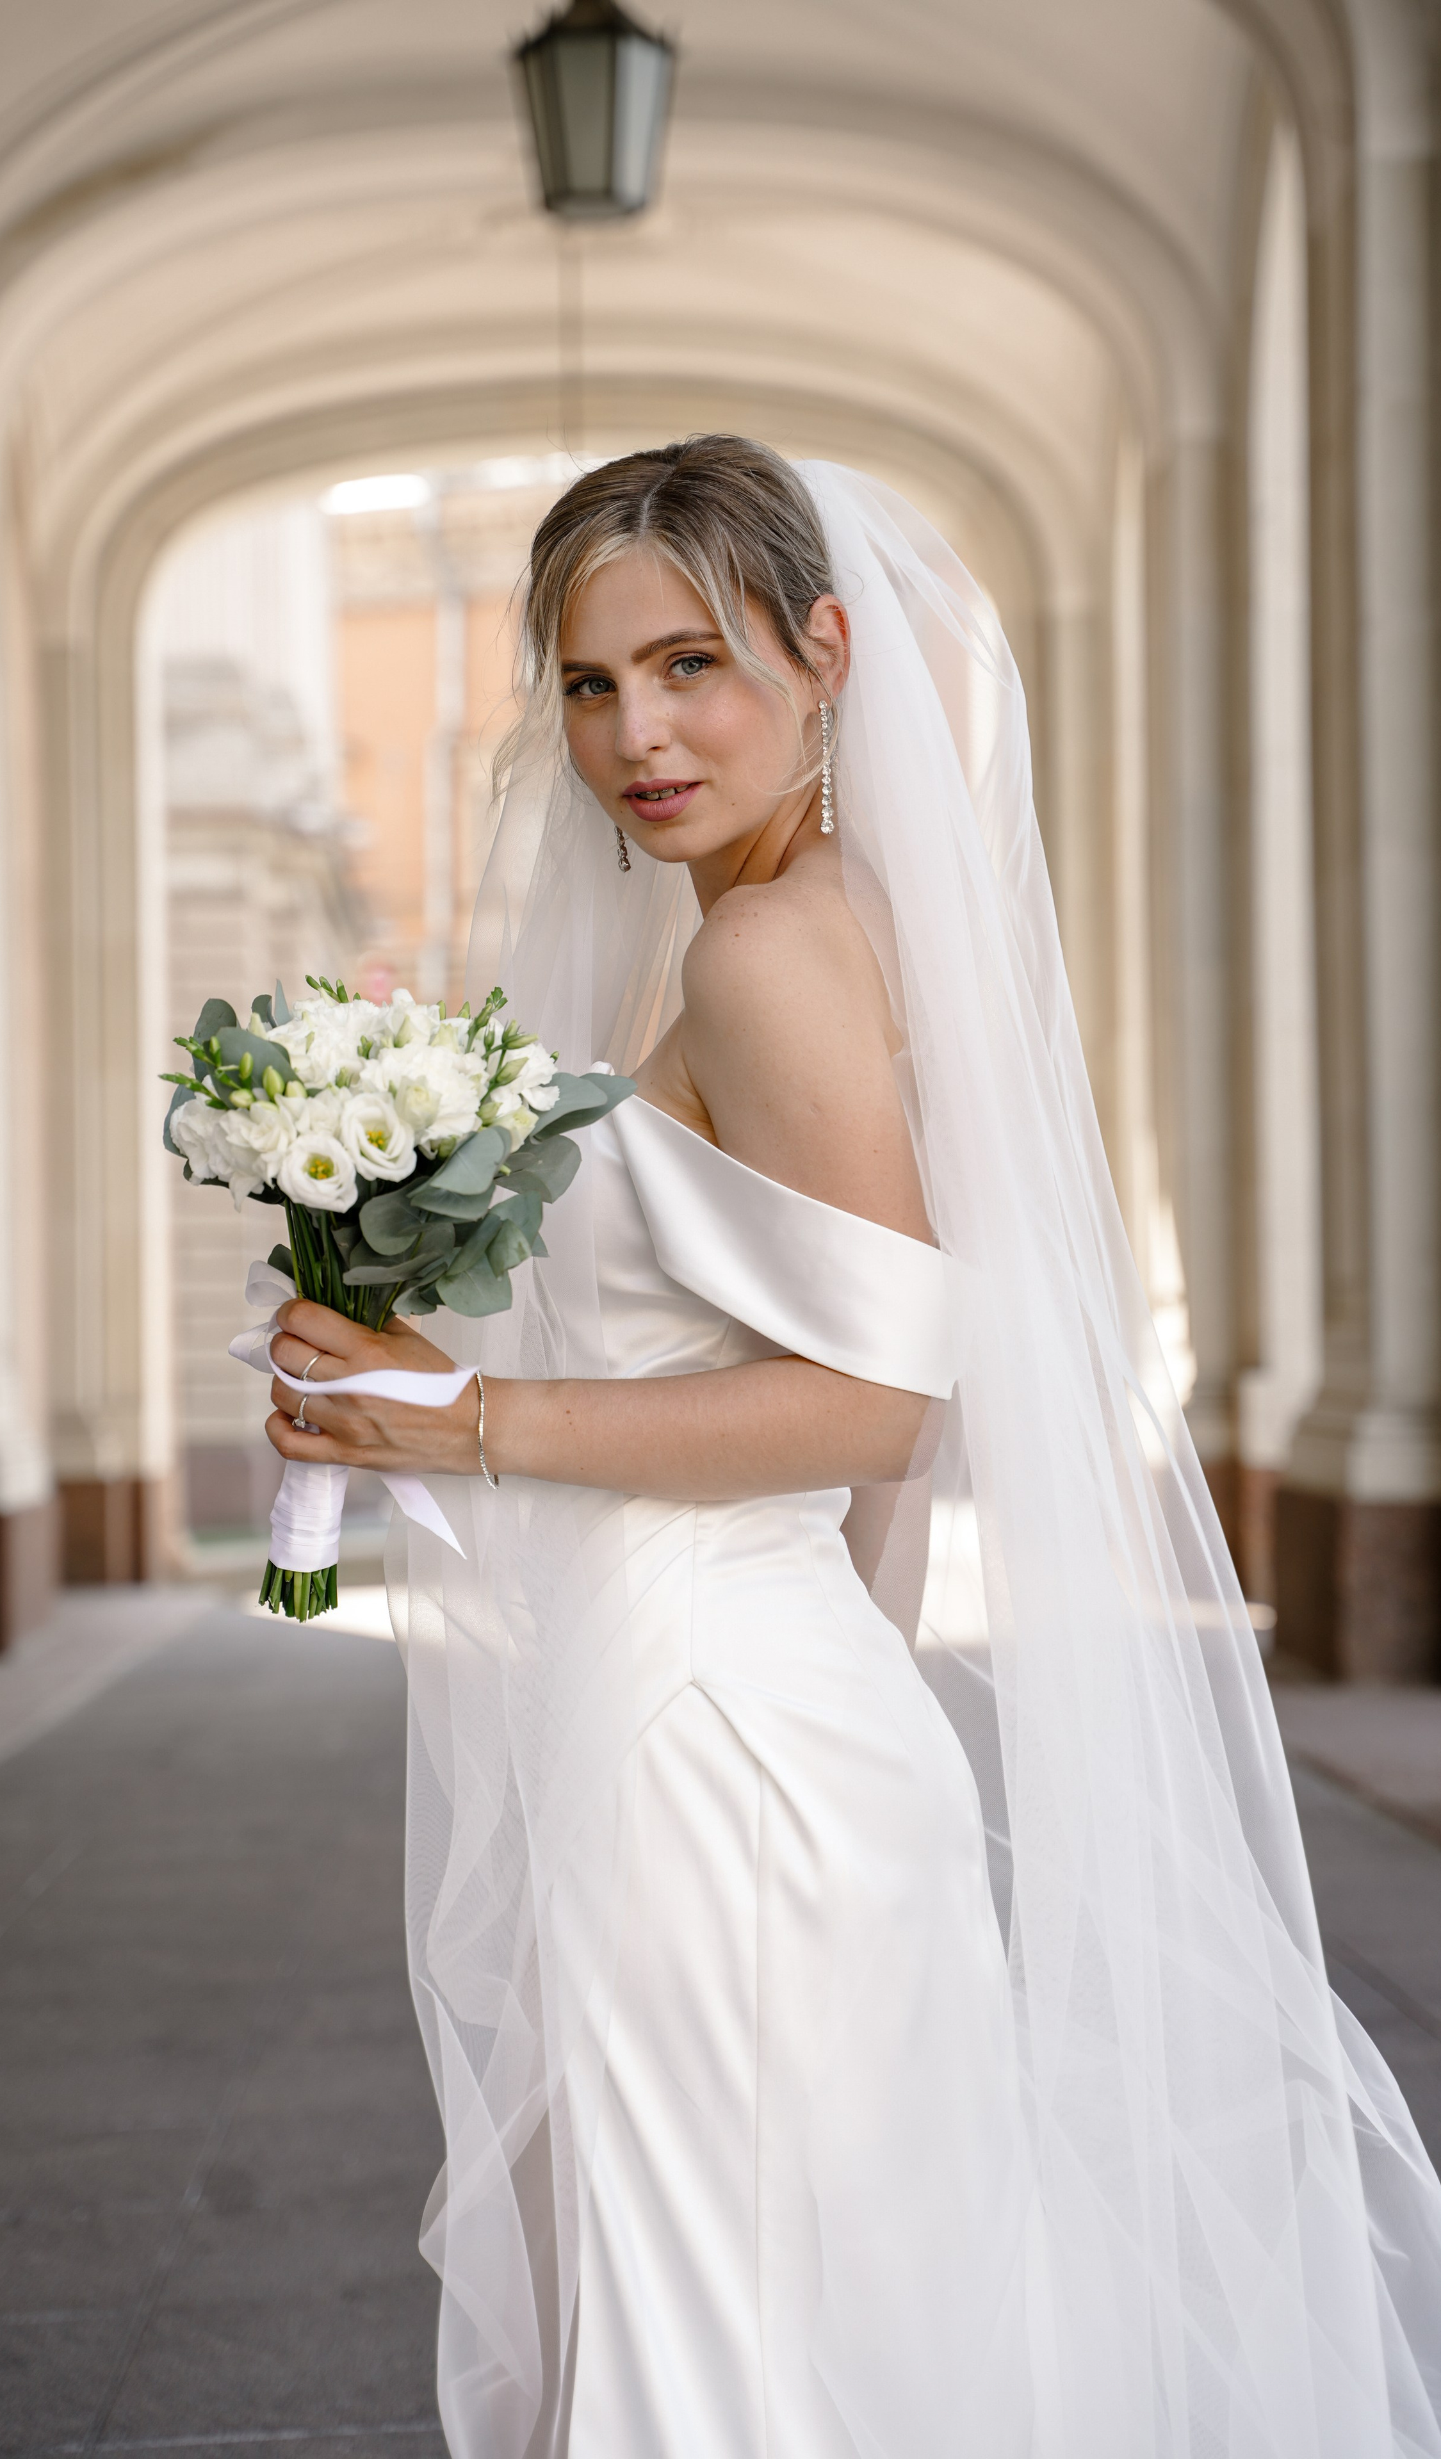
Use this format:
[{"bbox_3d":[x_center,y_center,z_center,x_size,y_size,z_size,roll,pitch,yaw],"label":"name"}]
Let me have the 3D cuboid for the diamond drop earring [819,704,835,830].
[{"bbox_3d":[0.059,-0.254,2.410,0.009,0.072,0.007,0,0,-9],"label":"diamond drop earring"}]

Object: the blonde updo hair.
[{"bbox_3d":[-0.018,-0.348,2.460,0.180,0.200,0.220,-8,-1,29],"label":"blonde updo hair"}]

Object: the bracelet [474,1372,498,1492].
[{"bbox_3d":[-0.123,0.106,2.320,0.010,0.064,0.056,-7,-1,12],"label":"bracelet"}]

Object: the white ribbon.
[{"bbox_3d":[-0.195,0.098,2.310,0.128,0.158,0.085,3,0,6],"label":"white ribbon"}]

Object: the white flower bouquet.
[{"bbox_3d":[-0.186,0.037,2.330,0.235,0.335,0.215,10,7,8],"label":"white flower bouquet"}]

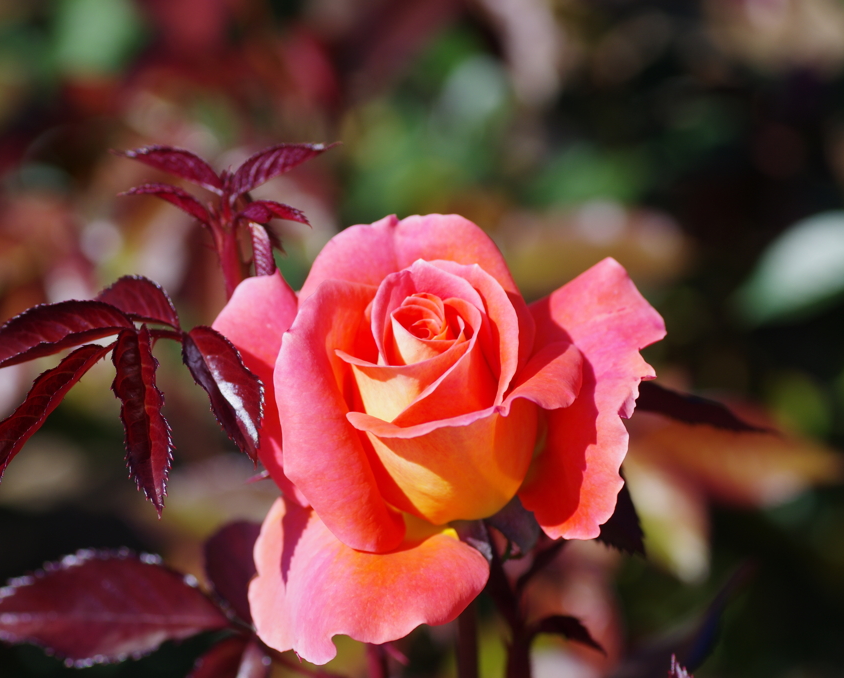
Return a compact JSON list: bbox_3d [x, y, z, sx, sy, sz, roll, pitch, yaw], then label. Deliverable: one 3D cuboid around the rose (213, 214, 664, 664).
[{"bbox_3d":[0.004,0.023,0.880,0.102,0.088,0.085,1,22,2],"label":"rose"}]

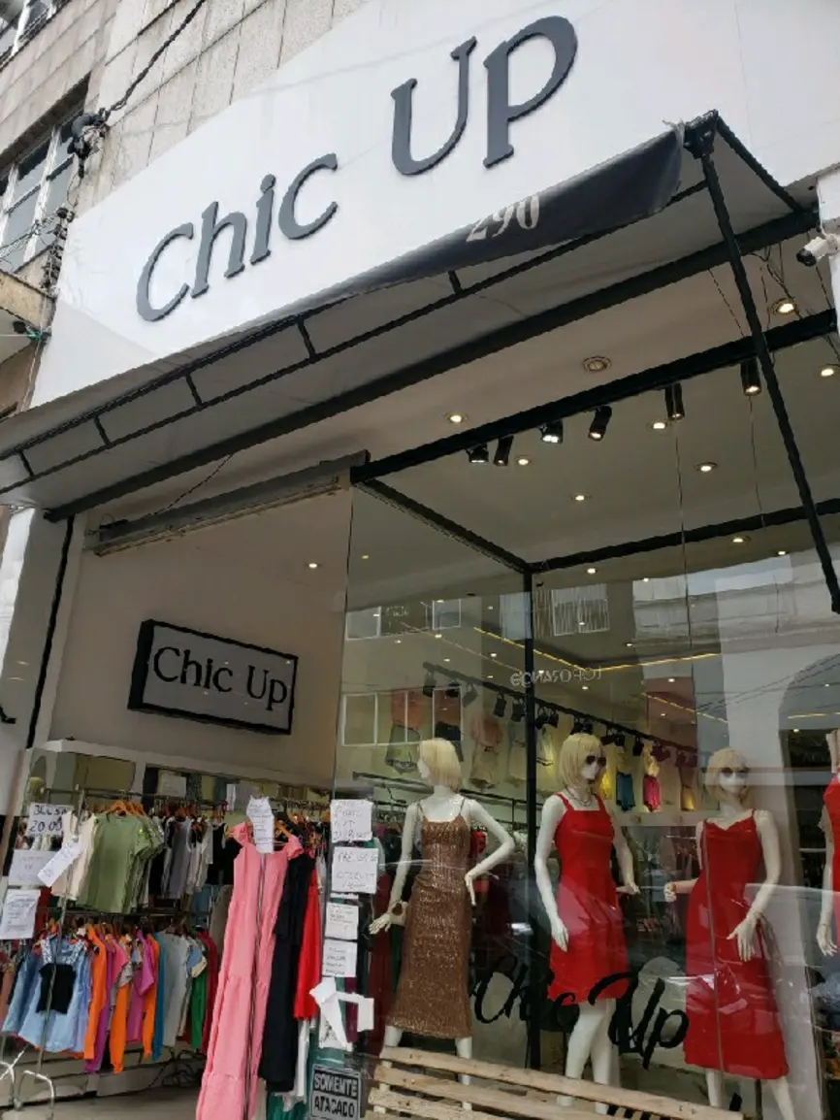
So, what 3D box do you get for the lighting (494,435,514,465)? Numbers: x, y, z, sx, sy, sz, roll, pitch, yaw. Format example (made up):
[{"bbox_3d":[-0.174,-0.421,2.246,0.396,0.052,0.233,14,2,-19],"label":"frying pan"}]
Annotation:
[{"bbox_3d":[0.464,-0.614,4.629,0.077,0.178,0.081,0,-21,40],"label":"lighting"}]

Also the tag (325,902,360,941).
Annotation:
[{"bbox_3d":[-0.387,1.792,4.177,0.214,0.150,0.008,-13,-24,36],"label":"tag"}]

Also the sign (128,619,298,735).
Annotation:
[{"bbox_3d":[-1.759,1.065,7.426,0.150,0.714,1.685,-13,-24,36],"label":"sign"}]

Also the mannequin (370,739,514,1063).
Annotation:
[{"bbox_3d":[0.127,1.797,4.238,0.700,1.770,0.380,-7,-21,23],"label":"mannequin"}]

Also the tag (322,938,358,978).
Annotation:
[{"bbox_3d":[-0.390,1.951,4.120,0.214,0.150,0.008,-13,-24,36],"label":"tag"}]

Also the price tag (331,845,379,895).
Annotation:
[{"bbox_3d":[-0.326,1.556,4.216,0.295,0.208,0.008,-13,-24,36],"label":"price tag"}]

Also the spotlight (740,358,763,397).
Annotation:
[{"bbox_3d":[1.513,-0.848,3.846,0.077,0.178,0.081,-13,-24,36],"label":"spotlight"}]

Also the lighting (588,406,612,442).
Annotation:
[{"bbox_3d":[0.922,-0.711,4.289,0.077,0.178,0.081,8,-15,41],"label":"lighting"}]

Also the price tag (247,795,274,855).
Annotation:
[{"bbox_3d":[-0.821,1.378,4.367,0.145,0.275,0.040,-9,-21,10],"label":"price tag"}]

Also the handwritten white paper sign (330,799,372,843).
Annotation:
[{"bbox_3d":[-0.351,1.343,4.317,0.277,0.202,0.008,-13,-24,36],"label":"handwritten white paper sign"}]

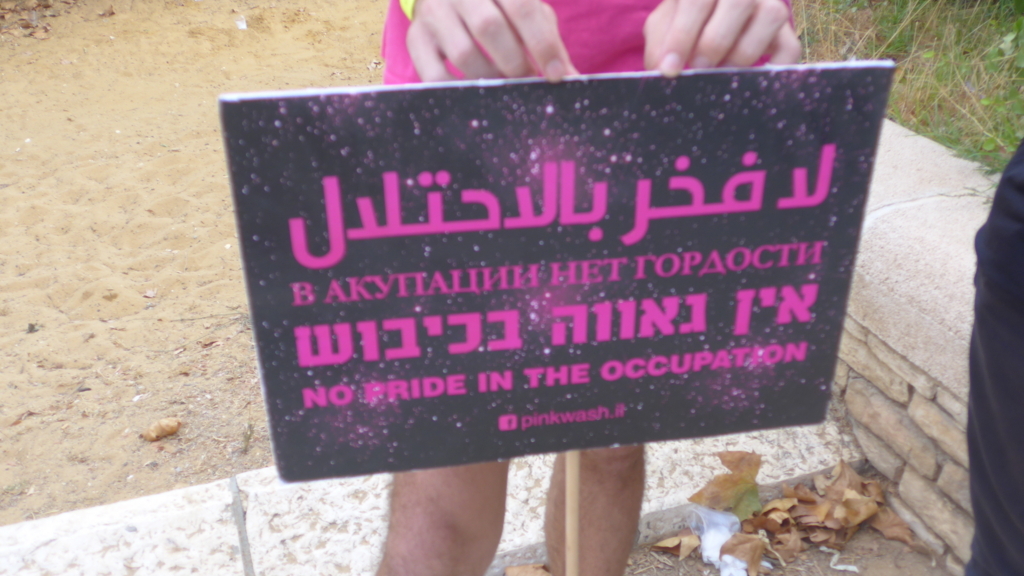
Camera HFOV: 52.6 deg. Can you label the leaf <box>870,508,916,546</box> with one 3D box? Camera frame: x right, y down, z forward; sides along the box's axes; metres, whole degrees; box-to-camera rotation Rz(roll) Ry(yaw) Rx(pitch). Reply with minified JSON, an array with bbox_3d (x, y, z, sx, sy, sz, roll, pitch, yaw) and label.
[{"bbox_3d":[0.625,0.390,1.701,0.080,0.030,0.058,16,33,31],"label":"leaf"}]

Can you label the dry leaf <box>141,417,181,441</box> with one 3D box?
[{"bbox_3d":[-0.644,0.257,1.899,0.070,0.029,0.032,-18,32,-28],"label":"dry leaf"}]

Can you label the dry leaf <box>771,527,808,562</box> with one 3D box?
[{"bbox_3d":[0.447,0.412,1.657,0.060,0.038,0.052,-2,28,0],"label":"dry leaf"}]

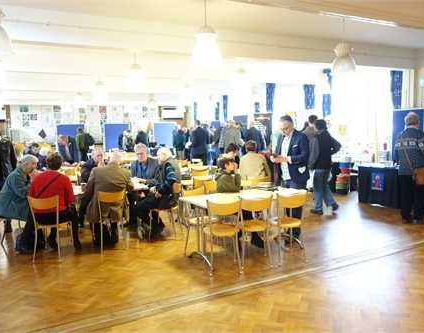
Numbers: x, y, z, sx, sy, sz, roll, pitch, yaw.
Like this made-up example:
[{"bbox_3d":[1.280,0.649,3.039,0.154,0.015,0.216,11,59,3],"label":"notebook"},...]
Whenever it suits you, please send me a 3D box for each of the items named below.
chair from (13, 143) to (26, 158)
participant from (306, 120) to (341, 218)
[{"bbox_3d":[-8.417,-0.448,17.013,0.450,0.860,0.500,-4,7,-26],"label":"chair"},{"bbox_3d":[2.008,0.004,7.000,0.600,1.680,0.500,-6,7,-36],"label":"participant"}]

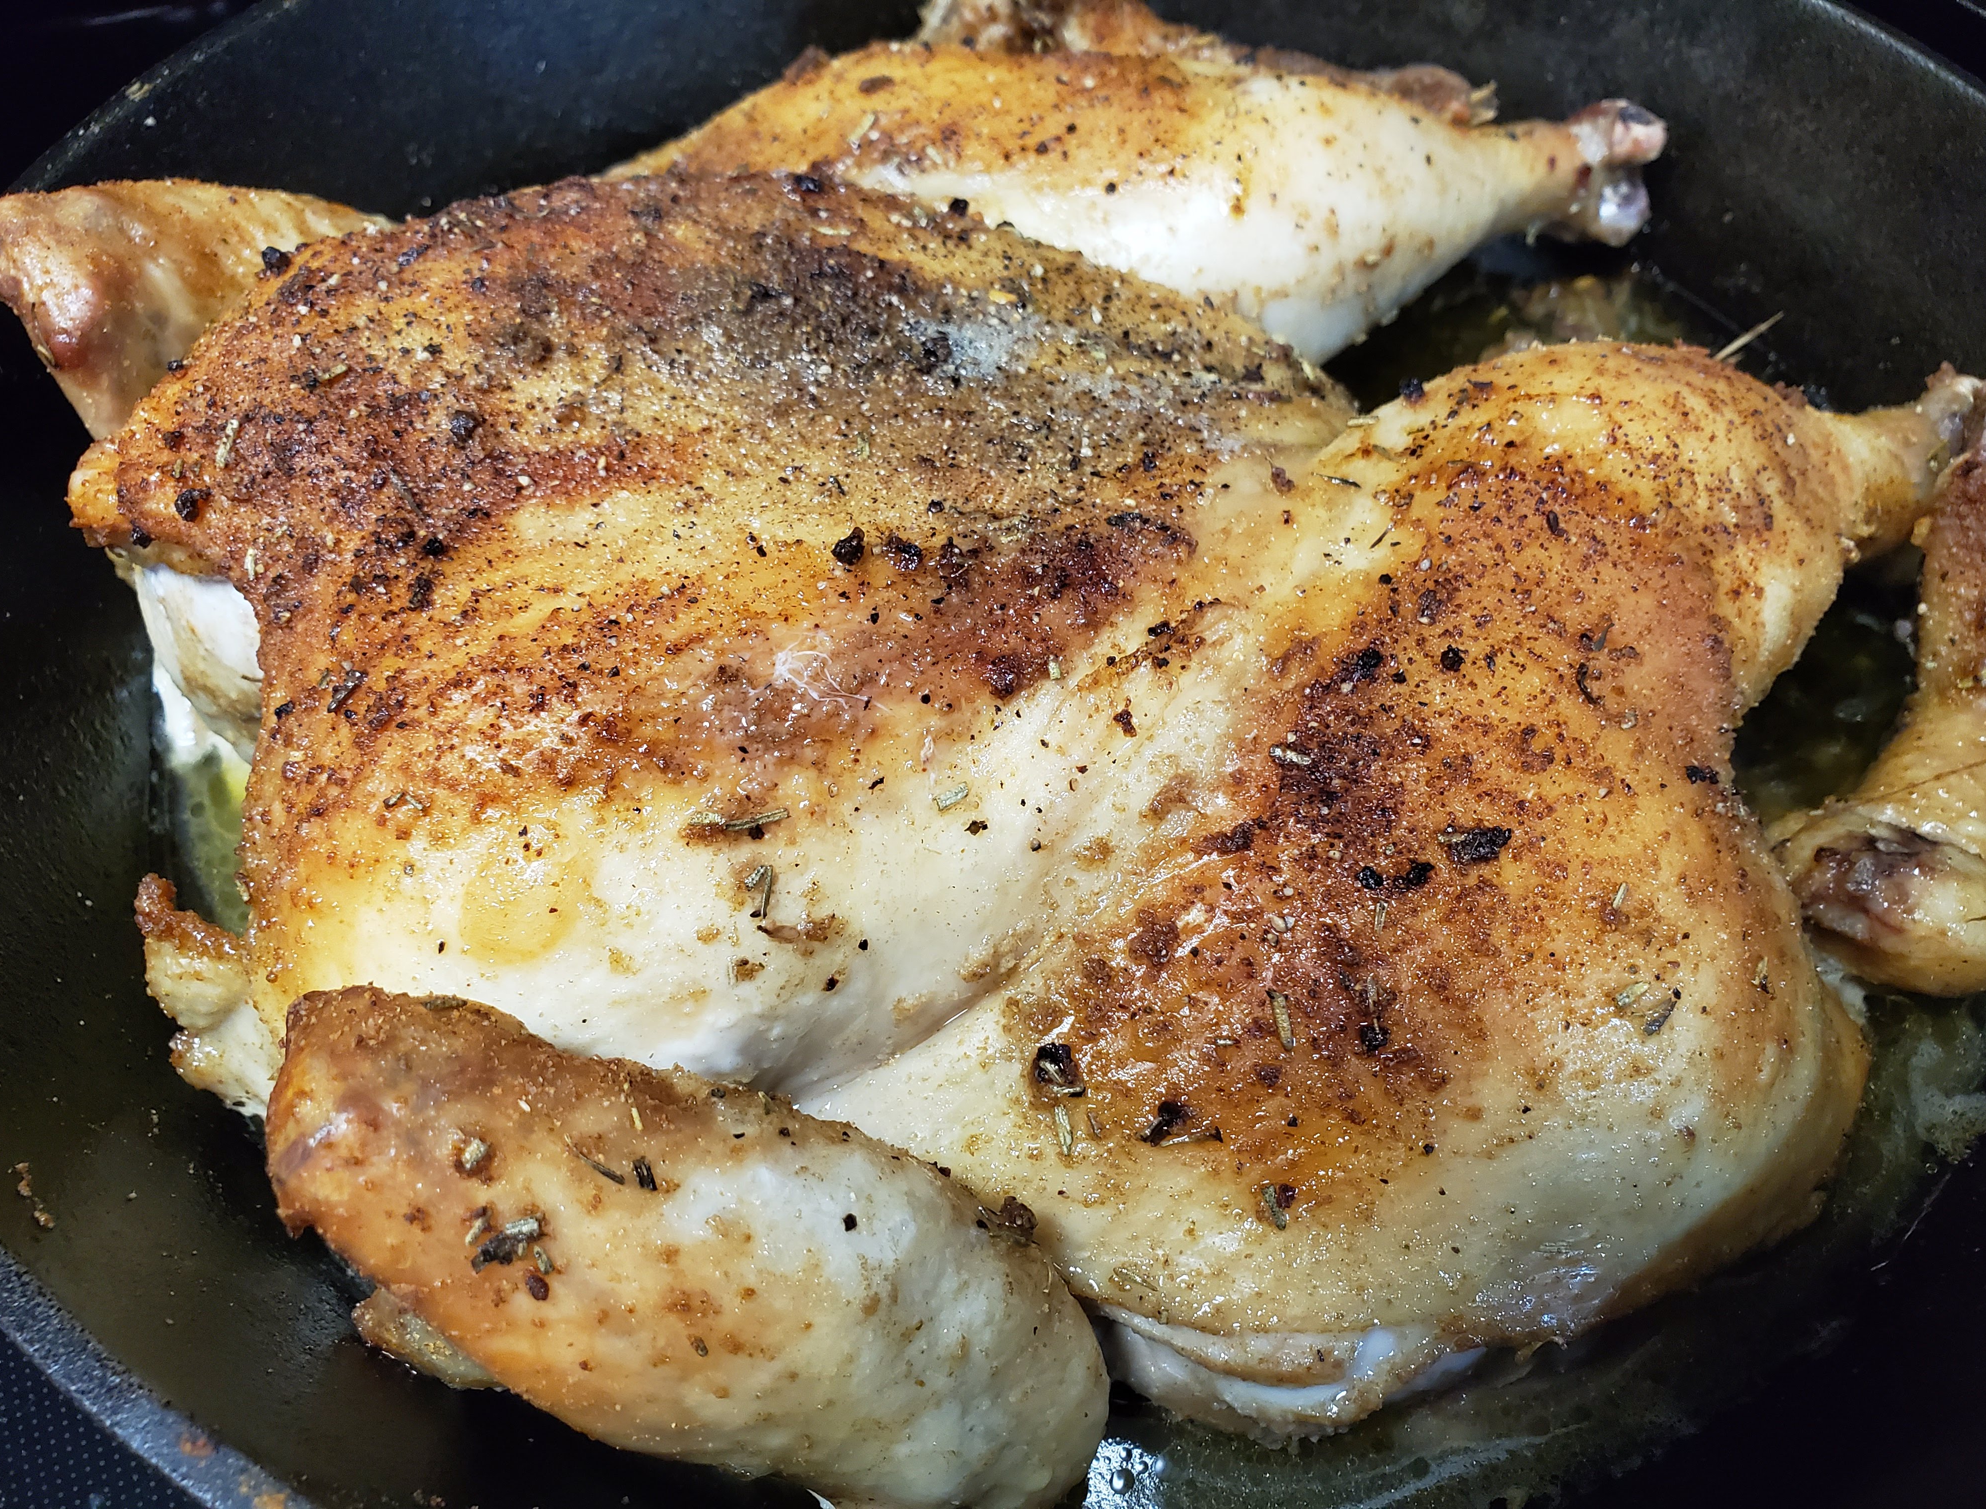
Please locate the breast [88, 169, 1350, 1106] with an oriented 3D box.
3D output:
[{"bbox_3d":[-0.036,-0.025,0.204,0.161,0.066,0.130,-5,55,-6],"label":"breast"}]

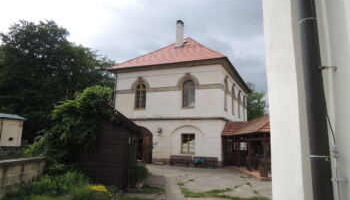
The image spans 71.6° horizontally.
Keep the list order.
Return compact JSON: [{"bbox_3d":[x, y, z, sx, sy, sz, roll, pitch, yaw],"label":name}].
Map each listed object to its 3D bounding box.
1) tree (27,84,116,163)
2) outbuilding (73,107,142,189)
[{"bbox_3d":[-3.934,1.047,9.400,2.900,3.100,2.400,0,-8,4],"label":"tree"},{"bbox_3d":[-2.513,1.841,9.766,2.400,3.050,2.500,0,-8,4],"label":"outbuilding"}]

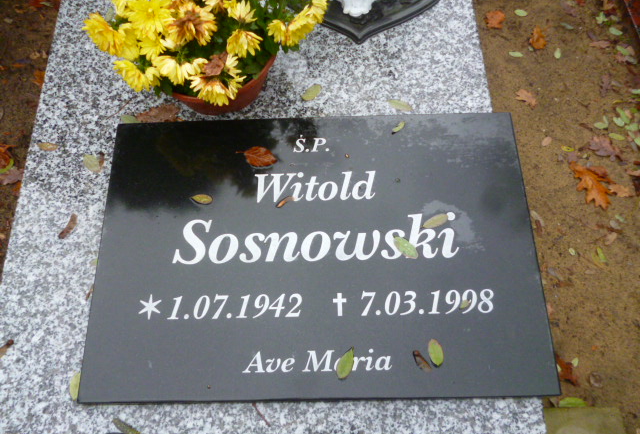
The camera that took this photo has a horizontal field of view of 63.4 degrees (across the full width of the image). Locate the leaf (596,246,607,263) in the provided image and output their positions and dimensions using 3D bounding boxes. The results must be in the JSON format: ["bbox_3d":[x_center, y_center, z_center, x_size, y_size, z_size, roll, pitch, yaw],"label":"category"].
[{"bbox_3d":[0.590,0.079,1.084,0.011,0.009,0.041,-14,69,-3],"label":"leaf"}]

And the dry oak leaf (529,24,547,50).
[{"bbox_3d":[0.539,-0.445,1.282,0.041,0.025,0.074,7,69,5],"label":"dry oak leaf"}]

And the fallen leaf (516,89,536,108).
[{"bbox_3d":[0.486,-0.280,1.225,0.033,0.015,0.053,-42,73,-13],"label":"fallen leaf"}]

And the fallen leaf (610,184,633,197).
[{"bbox_3d":[0.701,-0.060,1.204,0.052,0.009,0.027,25,71,11],"label":"fallen leaf"}]

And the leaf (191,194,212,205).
[{"bbox_3d":[-0.170,-0.025,0.745,0.033,0.005,0.014,7,69,4],"label":"leaf"}]

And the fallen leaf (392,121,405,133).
[{"bbox_3d":[0.117,-0.134,0.775,0.026,0.010,0.010,-37,72,-12],"label":"fallen leaf"}]

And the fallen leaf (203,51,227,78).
[{"bbox_3d":[-0.140,-0.203,0.688,0.026,0.018,0.041,32,73,13],"label":"fallen leaf"}]

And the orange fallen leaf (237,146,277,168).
[{"bbox_3d":[-0.092,-0.090,0.763,0.065,0.012,0.035,12,69,6],"label":"orange fallen leaf"}]

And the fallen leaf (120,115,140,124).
[{"bbox_3d":[-0.301,-0.154,0.828,0.038,0.007,0.020,21,71,9],"label":"fallen leaf"}]

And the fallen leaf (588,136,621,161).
[{"bbox_3d":[0.645,-0.155,1.169,0.076,0.018,0.051,36,74,14],"label":"fallen leaf"}]

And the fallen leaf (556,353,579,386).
[{"bbox_3d":[0.458,0.286,0.971,0.058,0.020,0.053,12,69,6],"label":"fallen leaf"}]

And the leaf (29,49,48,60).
[{"bbox_3d":[-0.741,-0.427,1.362,0.052,0.015,0.034,1,69,2],"label":"leaf"}]

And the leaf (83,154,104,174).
[{"bbox_3d":[-0.351,-0.083,0.801,0.041,0.008,0.025,40,75,15],"label":"leaf"}]

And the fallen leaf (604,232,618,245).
[{"bbox_3d":[0.655,0.049,1.164,0.040,0.006,0.017,-40,73,-13],"label":"fallen leaf"}]

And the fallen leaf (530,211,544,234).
[{"bbox_3d":[0.468,0.010,1.115,0.018,0.010,0.055,-14,69,-3],"label":"fallen leaf"}]

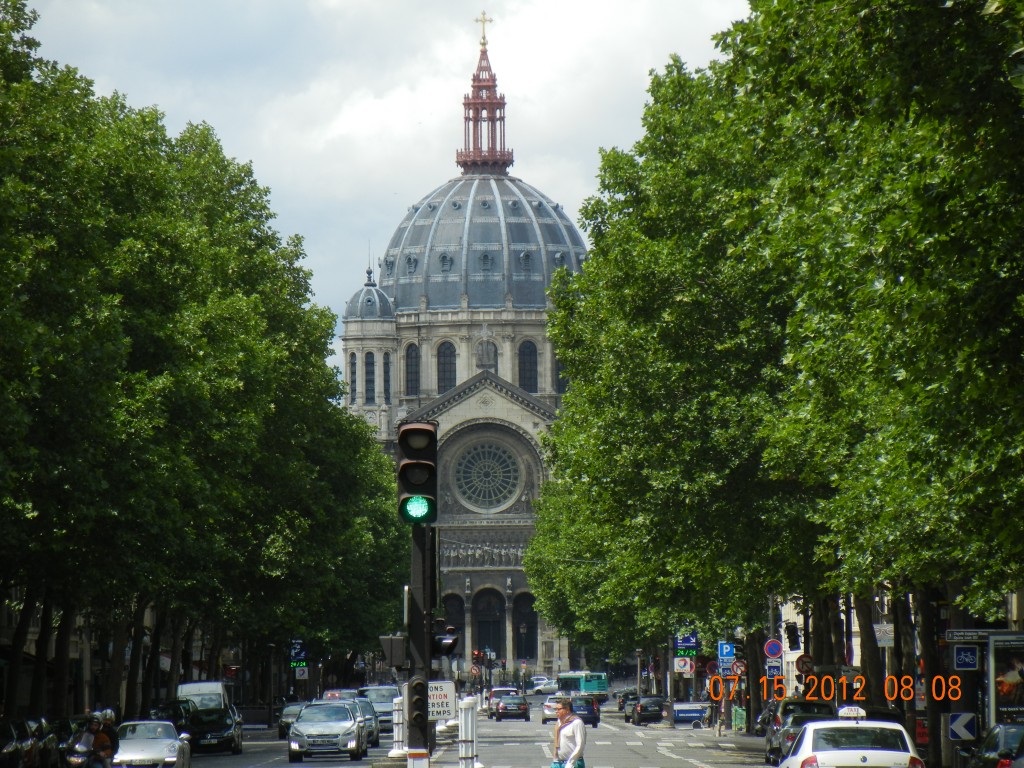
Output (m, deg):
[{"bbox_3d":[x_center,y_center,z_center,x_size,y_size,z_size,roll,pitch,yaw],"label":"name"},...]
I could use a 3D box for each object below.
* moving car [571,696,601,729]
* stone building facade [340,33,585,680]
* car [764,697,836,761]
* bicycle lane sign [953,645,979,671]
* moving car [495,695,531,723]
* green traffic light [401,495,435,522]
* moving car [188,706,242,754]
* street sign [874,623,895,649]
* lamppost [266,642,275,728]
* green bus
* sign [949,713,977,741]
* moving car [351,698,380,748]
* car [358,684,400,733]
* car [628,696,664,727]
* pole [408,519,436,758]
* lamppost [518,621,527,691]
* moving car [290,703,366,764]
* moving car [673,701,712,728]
[{"bbox_3d":[3.616,16.730,345.000,1.780,1.570,4.300,0,-3,-1],"label":"moving car"},{"bbox_3d":[-3.013,-4.114,785.000,34.000,78.000,60.000,0,-3,-1],"label":"stone building facade"},{"bbox_3d":[7.565,8.986,175.500,1.830,1.670,4.500,0,-3,0],"label":"car"},{"bbox_3d":[9.115,5.501,136.000,0.500,0.500,0.050,0,-3,0],"label":"bicycle lane sign"},{"bbox_3d":[0.059,17.244,361.000,1.820,1.480,4.700,0,-3,0],"label":"moving car"},{"bbox_3d":[-0.840,1.112,60.500,0.320,0.280,0.300,0,-3,-3],"label":"green traffic light"},{"bbox_3d":[-8.851,10.209,200.000,1.800,1.450,4.400,0,-3,0],"label":"moving car"},{"bbox_3d":[12.887,8.742,235.000,0.740,0.820,0.080,-1,-3,2],"label":"street sign"},{"bbox_3d":[-10.771,13.498,303.000,0.380,3.850,0.380,0,-3,0],"label":"lamppost"},{"bbox_3d":[6.723,28.625,637.000,2.500,3.100,11.800,1,-3,-12],"label":"green bus"},{"bbox_3d":[8.721,6.623,131.000,0.510,0.520,0.050,-1,-3,2],"label":"sign"},{"bbox_3d":[-5.125,10.834,217.000,1.800,1.580,4.400,0,-3,0],"label":"moving car"},{"bbox_3d":[-5.359,13.226,274.000,1.880,1.920,4.750,0,-3,0],"label":"car"},{"bbox_3d":[6.706,15.777,328.000,1.780,1.500,4.300,0,-3,0],"label":"car"},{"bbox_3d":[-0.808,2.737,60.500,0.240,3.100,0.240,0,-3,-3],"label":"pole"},{"bbox_3d":[1.205,27.454,680.000,0.750,7.000,0.750,0,-3,0],"label":"lamppost"},{"bbox_3d":[-4.846,9.096,176.500,1.850,1.480,4.800,0,-3,0],"label":"moving car"},{"bbox_3d":[8.020,14.684,301.000,1.800,1.300,4.000,0,-3,0],"label":"moving car"}]

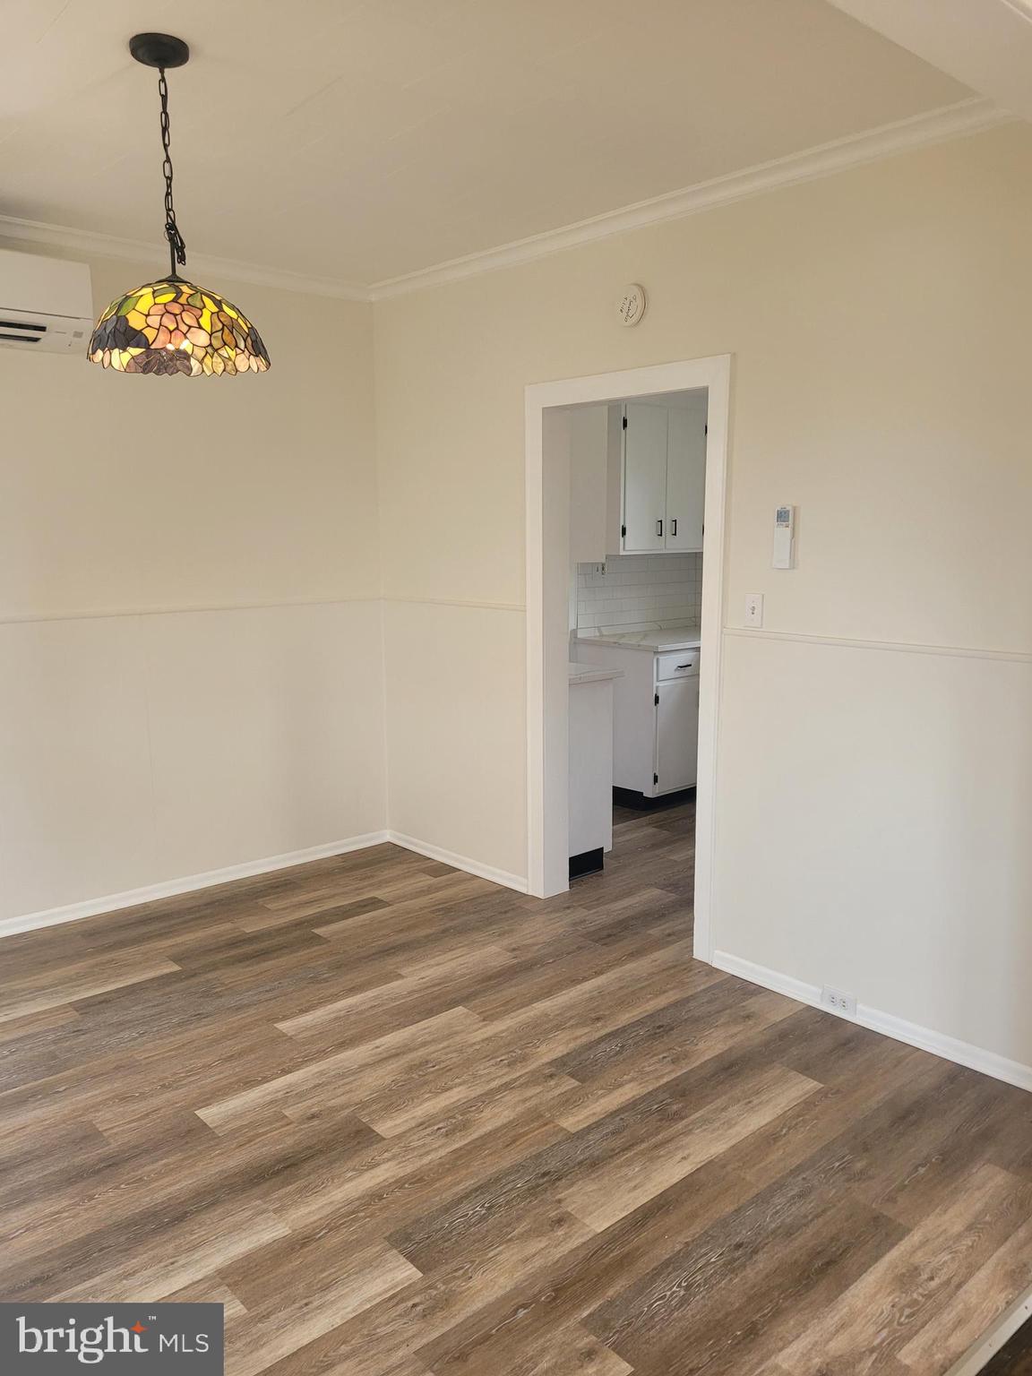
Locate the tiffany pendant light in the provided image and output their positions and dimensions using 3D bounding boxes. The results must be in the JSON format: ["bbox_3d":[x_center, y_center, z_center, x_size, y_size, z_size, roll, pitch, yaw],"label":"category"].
[{"bbox_3d":[-0.788,-1.095,2.359,0.406,0.684,0.406,-8,12,-41],"label":"tiffany pendant light"}]

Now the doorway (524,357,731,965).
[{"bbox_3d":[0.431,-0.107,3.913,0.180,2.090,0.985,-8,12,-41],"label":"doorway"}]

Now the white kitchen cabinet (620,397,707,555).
[{"bbox_3d":[0.744,-1.207,5.898,0.780,0.870,0.330,-8,12,-41],"label":"white kitchen cabinet"}]

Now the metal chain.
[{"bbox_3d":[-0.780,-1.163,2.349,0.040,0.450,0.045,-8,12,-41],"label":"metal chain"}]

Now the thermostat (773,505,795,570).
[{"bbox_3d":[0.843,-0.473,3.244,0.025,0.191,0.058,-8,12,-41],"label":"thermostat"}]

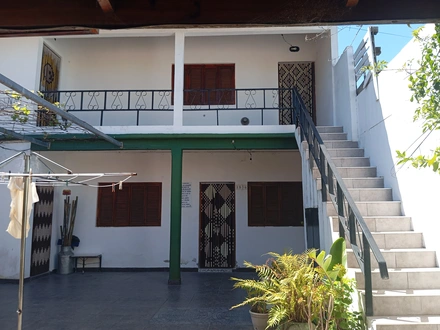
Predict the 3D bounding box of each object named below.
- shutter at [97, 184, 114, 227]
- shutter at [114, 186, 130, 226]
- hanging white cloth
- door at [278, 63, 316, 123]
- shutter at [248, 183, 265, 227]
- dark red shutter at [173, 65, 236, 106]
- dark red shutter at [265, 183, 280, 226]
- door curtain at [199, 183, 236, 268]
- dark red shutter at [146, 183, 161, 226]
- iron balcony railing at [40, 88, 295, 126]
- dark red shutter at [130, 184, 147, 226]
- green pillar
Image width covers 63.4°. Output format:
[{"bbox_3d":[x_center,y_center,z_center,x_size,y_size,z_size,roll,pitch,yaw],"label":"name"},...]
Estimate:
[{"bbox_3d":[-2.750,0.958,8.554,0.394,1.054,0.070,0,-8,2],"label":"shutter"},{"bbox_3d":[-2.358,0.954,8.540,0.390,1.047,0.070,0,-8,2],"label":"shutter"},{"bbox_3d":[-1.970,0.426,3.550,0.291,0.604,0.120,0,-7,1],"label":"hanging white cloth"},{"bbox_3d":[1.904,-1.563,8.730,0.894,2.000,0.070,0,-8,2],"label":"door"},{"bbox_3d":[0.865,0.937,8.425,0.385,1.033,0.070,0,-8,2],"label":"shutter"},{"bbox_3d":[-0.407,-2.003,8.875,1.585,1.057,0.070,0,-8,2],"label":"dark red shutter"},{"bbox_3d":[1.243,0.934,8.412,0.372,1.034,0.070,0,-8,2],"label":"dark red shutter"},{"bbox_3d":[-0.060,1.466,8.701,0.899,2.071,0.100,0,-7,1],"label":"door curtain"},{"bbox_3d":[-1.627,0.978,8.752,0.361,1.067,0.050,0,-7,1],"label":"dark red shutter"},{"bbox_3d":[-1.123,-1.224,7.612,5.411,0.808,0.060,0,-7,1],"label":"iron balcony railing"},{"bbox_3d":[-1.971,0.950,8.527,0.384,1.046,0.070,0,-8,2],"label":"dark red shutter"},{"bbox_3d":[-0.893,1.045,7.355,0.212,2.729,0.210,0,-7,1],"label":"green pillar"}]

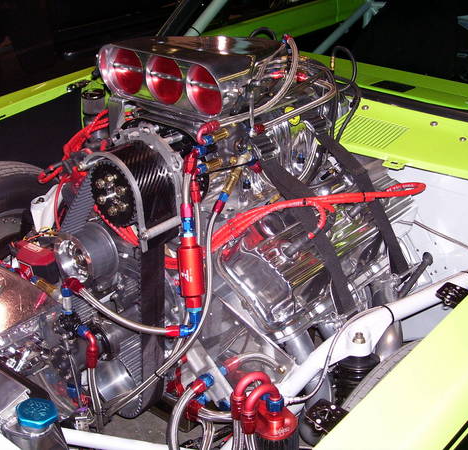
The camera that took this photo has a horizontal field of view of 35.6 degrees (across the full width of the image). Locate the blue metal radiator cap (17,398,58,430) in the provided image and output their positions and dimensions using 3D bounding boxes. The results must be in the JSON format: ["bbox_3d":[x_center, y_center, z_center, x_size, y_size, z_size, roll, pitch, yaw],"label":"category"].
[{"bbox_3d":[-0.296,0.286,1.100,0.060,0.015,0.060,21,34,35],"label":"blue metal radiator cap"}]

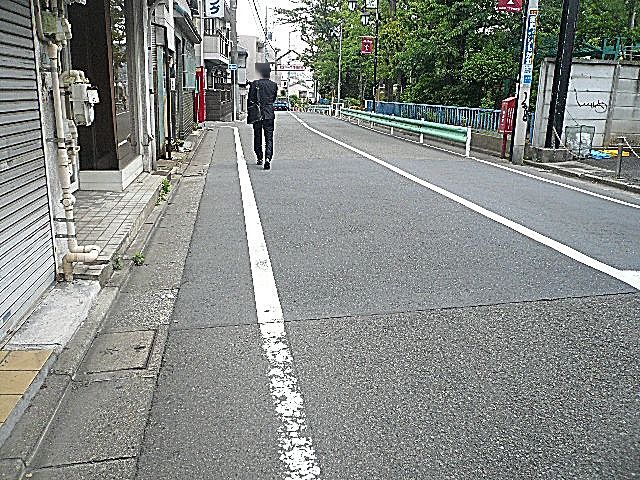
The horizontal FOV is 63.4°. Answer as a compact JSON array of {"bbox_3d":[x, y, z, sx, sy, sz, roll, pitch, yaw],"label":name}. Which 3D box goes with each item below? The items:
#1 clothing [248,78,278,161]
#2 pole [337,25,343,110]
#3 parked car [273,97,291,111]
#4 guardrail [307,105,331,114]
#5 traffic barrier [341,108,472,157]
[{"bbox_3d":[-0.974,-2.068,8.967,0.520,1.377,0.420,-1,16,-10],"label":"clothing"},{"bbox_3d":[1.114,-9.392,28.816,0.140,4.994,0.140,-1,16,-10],"label":"pole"},{"bbox_3d":[-3.941,-13.923,53.000,1.680,1.470,4.100,1,16,-5],"label":"parked car"},{"bbox_3d":[-0.180,-9.800,39.000,0.200,0.700,12.000,0,16,-8],"label":"guardrail"},{"bbox_3d":[2.238,-4.415,19.275,0.200,0.683,15.850,0,16,-9],"label":"traffic barrier"}]

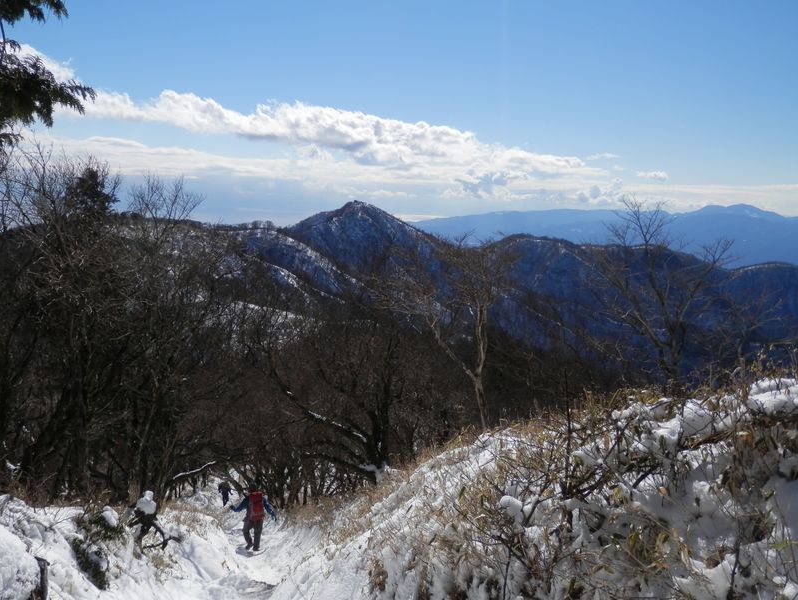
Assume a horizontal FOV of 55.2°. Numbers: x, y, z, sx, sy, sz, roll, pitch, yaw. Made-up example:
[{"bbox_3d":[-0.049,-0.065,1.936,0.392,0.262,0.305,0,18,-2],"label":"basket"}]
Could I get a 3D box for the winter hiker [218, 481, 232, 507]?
[{"bbox_3d":[-10.368,11.555,45.500,0.780,1.660,0.600,-2,8,-13],"label":"winter hiker"}]

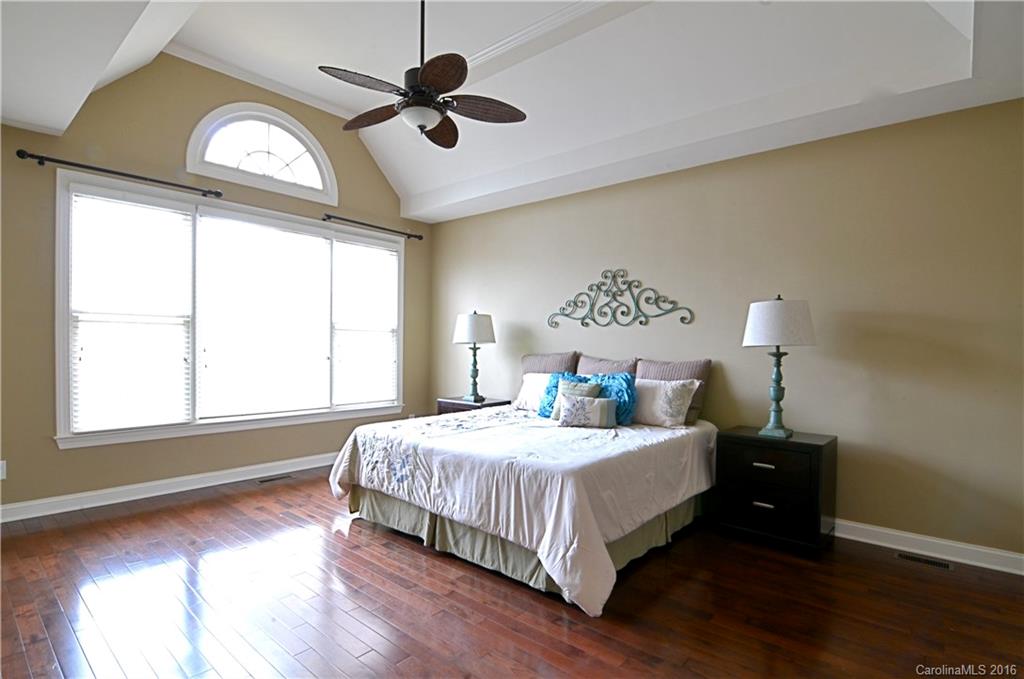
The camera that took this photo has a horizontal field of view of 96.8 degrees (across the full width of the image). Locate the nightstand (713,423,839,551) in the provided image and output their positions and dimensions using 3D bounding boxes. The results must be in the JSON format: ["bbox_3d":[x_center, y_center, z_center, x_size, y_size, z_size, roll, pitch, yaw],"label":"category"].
[{"bbox_3d":[1.925,1.040,3.310,0.670,0.685,0.420,0,-1,41],"label":"nightstand"}]

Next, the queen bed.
[{"bbox_3d":[0.175,0.757,3.499,2.125,1.135,1.844,0,0,40],"label":"queen bed"}]

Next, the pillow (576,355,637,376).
[{"bbox_3d":[0.851,0.444,4.124,0.570,0.560,0.190,0,-16,38],"label":"pillow"}]

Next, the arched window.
[{"bbox_3d":[-2.505,-1.985,4.727,1.430,0.905,0.100,1,-1,-44],"label":"arched window"}]

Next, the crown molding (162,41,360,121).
[{"bbox_3d":[-2.459,-2.620,4.708,1.860,0.100,0.090,1,-1,-44],"label":"crown molding"}]

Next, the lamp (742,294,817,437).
[{"bbox_3d":[1.785,0.174,3.066,0.434,0.955,0.434,0,0,40],"label":"lamp"}]

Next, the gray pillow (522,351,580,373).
[{"bbox_3d":[0.372,0.431,4.468,0.580,0.560,0.190,0,-16,38],"label":"gray pillow"}]

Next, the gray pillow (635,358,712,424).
[{"bbox_3d":[1.238,0.434,3.604,0.621,0.485,0.194,0,-14,40],"label":"gray pillow"}]

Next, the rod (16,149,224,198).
[{"bbox_3d":[-3.077,-1.316,3.680,1.262,0.068,0.107,0,0,-44],"label":"rod"}]

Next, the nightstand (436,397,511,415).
[{"bbox_3d":[-0.425,1.035,5.110,0.660,0.700,0.440,0,-1,41],"label":"nightstand"}]

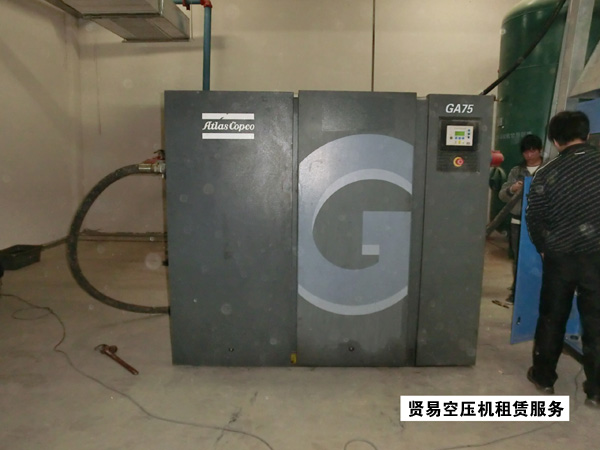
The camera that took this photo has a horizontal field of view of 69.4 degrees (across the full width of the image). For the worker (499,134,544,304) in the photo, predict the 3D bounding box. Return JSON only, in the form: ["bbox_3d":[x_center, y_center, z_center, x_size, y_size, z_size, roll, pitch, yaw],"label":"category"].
[{"bbox_3d":[2.259,-0.052,4.347,0.560,1.680,0.420,4,8,22],"label":"worker"}]

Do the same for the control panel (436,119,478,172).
[{"bbox_3d":[1.016,-0.511,2.774,0.270,0.343,0.050,1,8,-1],"label":"control panel"}]

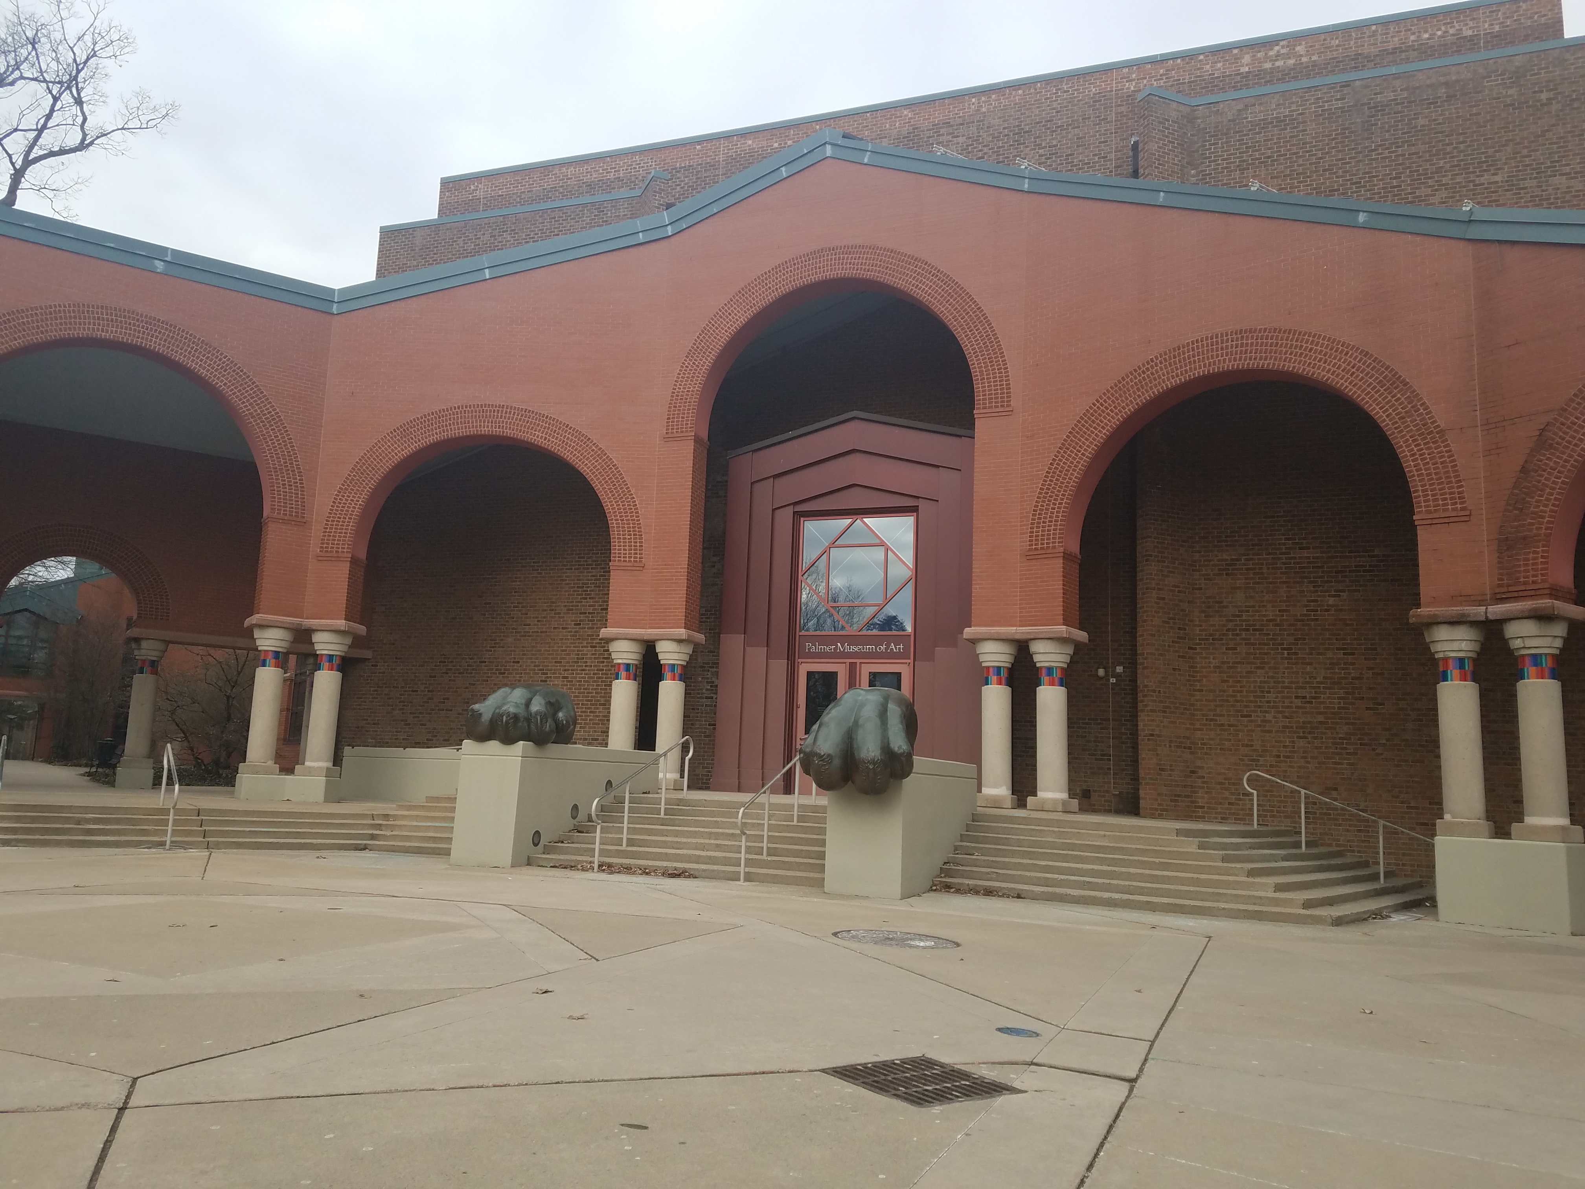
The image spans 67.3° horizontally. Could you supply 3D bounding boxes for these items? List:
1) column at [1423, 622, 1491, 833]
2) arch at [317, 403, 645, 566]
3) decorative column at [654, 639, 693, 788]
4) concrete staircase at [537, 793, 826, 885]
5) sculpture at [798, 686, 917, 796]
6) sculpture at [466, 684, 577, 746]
[{"bbox_3d":[8.548,1.725,15.238,0.700,2.685,0.700,-4,-11,39],"label":"column"},{"bbox_3d":[-5.775,-2.055,22.671,6.200,3.080,0.580,1,-8,6],"label":"arch"},{"bbox_3d":[-2.200,2.185,21.600,0.690,2.700,0.690,2,-8,0],"label":"decorative column"},{"bbox_3d":[-1.162,3.325,16.259,4.350,0.970,1.950,-1,-9,22],"label":"concrete staircase"},{"bbox_3d":[0.831,1.763,14.521,1.330,1.280,1.300,0,-8,17],"label":"sculpture"},{"bbox_3d":[-3.840,1.707,16.856,1.400,0.860,1.300,2,-8,5],"label":"sculpture"}]

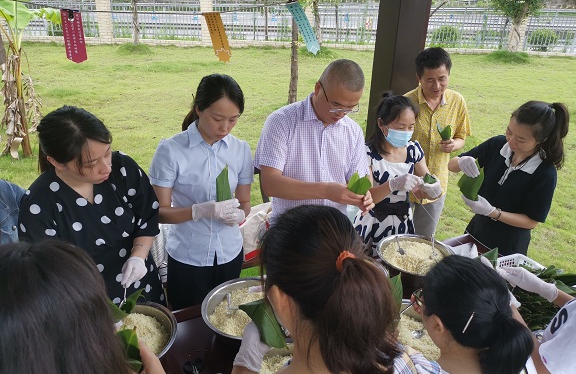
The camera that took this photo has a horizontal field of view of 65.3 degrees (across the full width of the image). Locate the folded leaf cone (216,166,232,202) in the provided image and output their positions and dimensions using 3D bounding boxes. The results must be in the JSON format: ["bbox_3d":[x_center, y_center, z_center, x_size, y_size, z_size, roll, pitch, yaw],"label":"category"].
[{"bbox_3d":[-0.229,-0.007,1.620,0.060,0.155,0.045,-6,24,-18],"label":"folded leaf cone"}]

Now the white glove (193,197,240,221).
[{"bbox_3d":[-0.261,0.083,1.620,0.165,0.075,0.085,10,24,20],"label":"white glove"}]

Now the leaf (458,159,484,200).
[{"bbox_3d":[0.809,-0.033,1.980,0.115,0.170,0.075,18,16,23],"label":"leaf"}]

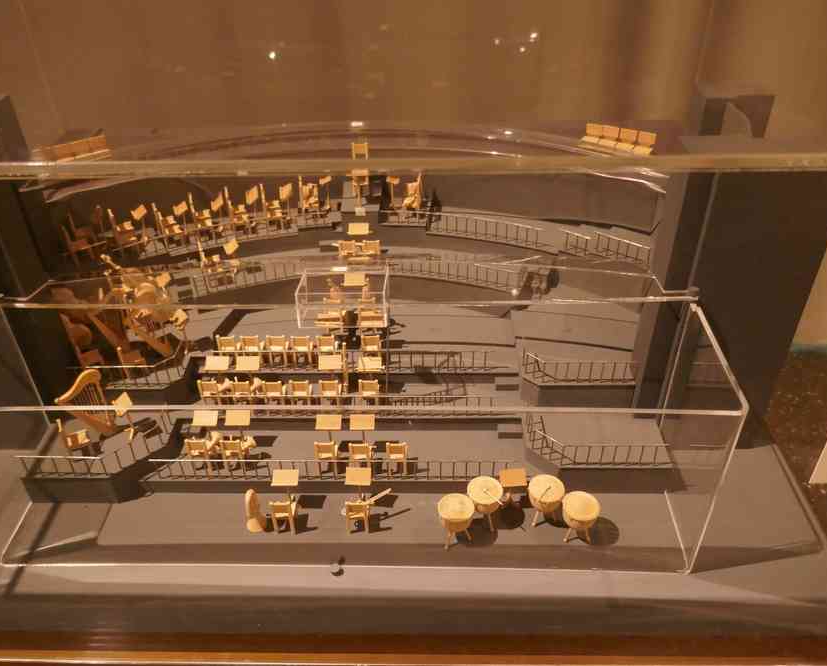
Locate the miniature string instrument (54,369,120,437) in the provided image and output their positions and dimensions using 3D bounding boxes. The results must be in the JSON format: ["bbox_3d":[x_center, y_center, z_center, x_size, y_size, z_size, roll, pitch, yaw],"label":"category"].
[{"bbox_3d":[-0.350,0.073,0.738,0.053,0.087,0.014,-15,38,-19],"label":"miniature string instrument"}]

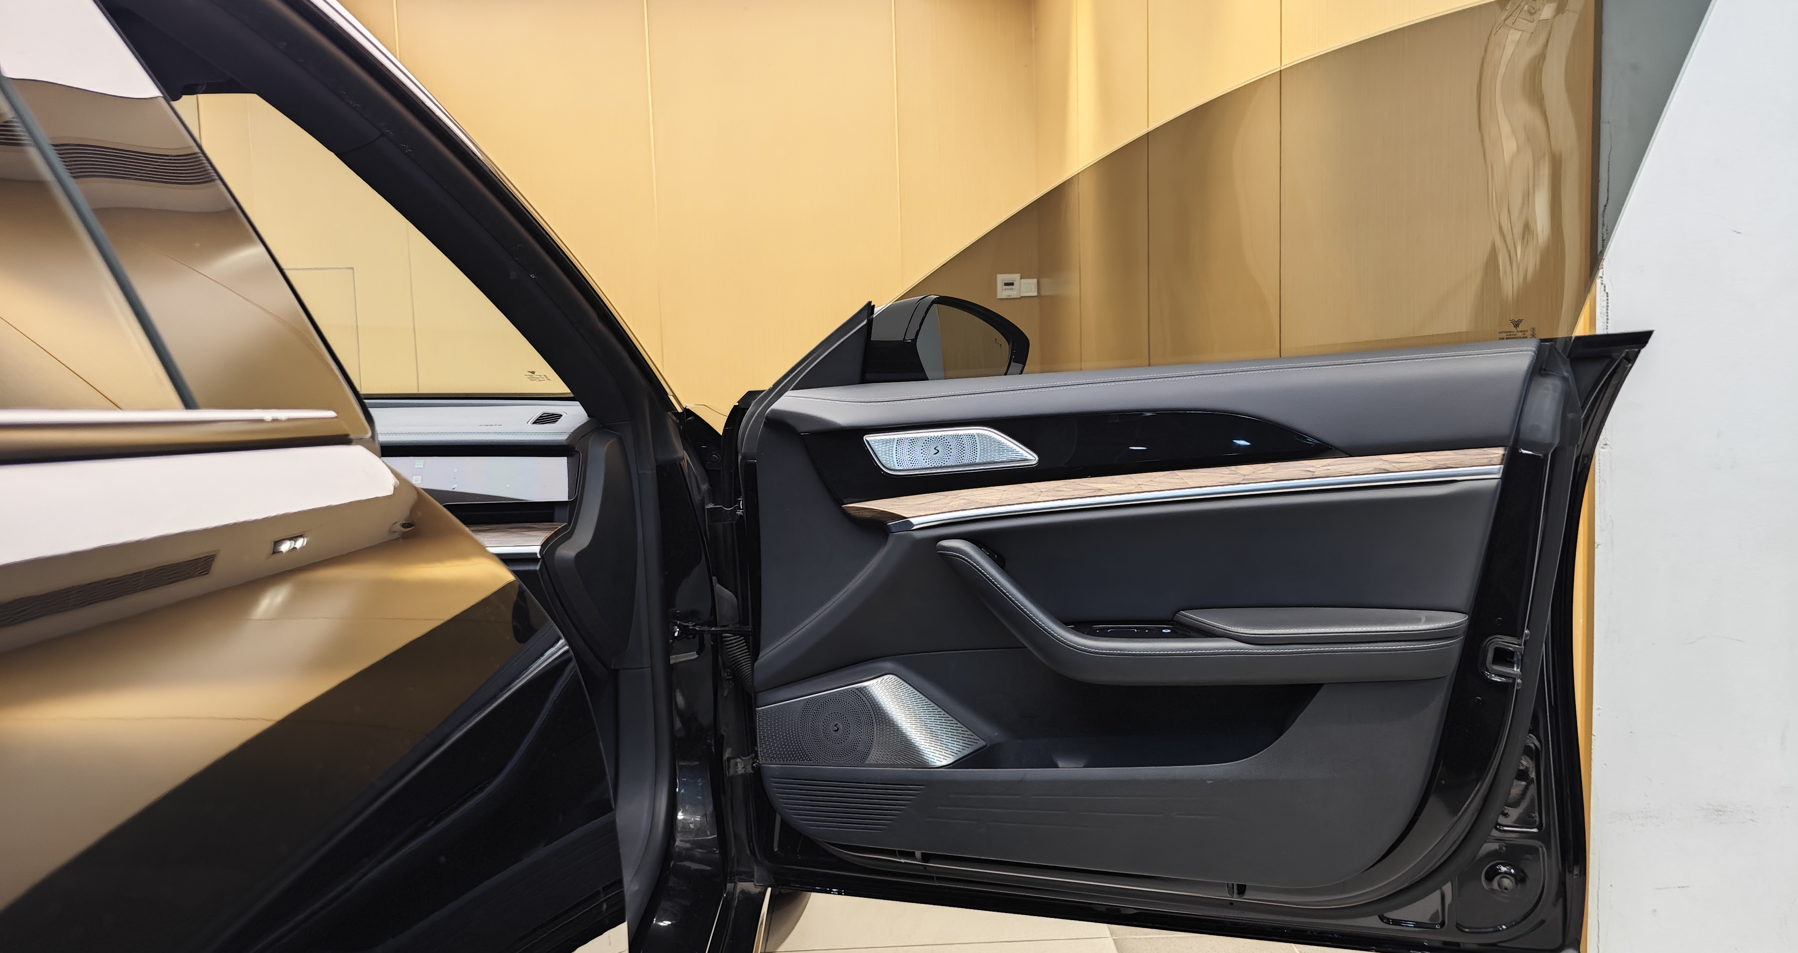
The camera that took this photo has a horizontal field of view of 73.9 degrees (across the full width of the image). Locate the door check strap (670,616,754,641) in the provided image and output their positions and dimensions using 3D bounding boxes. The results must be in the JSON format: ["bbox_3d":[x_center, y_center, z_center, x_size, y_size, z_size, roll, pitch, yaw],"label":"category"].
[{"bbox_3d":[-0.261,0.213,1.665,0.120,0.035,0.030,-1,5,10],"label":"door check strap"}]

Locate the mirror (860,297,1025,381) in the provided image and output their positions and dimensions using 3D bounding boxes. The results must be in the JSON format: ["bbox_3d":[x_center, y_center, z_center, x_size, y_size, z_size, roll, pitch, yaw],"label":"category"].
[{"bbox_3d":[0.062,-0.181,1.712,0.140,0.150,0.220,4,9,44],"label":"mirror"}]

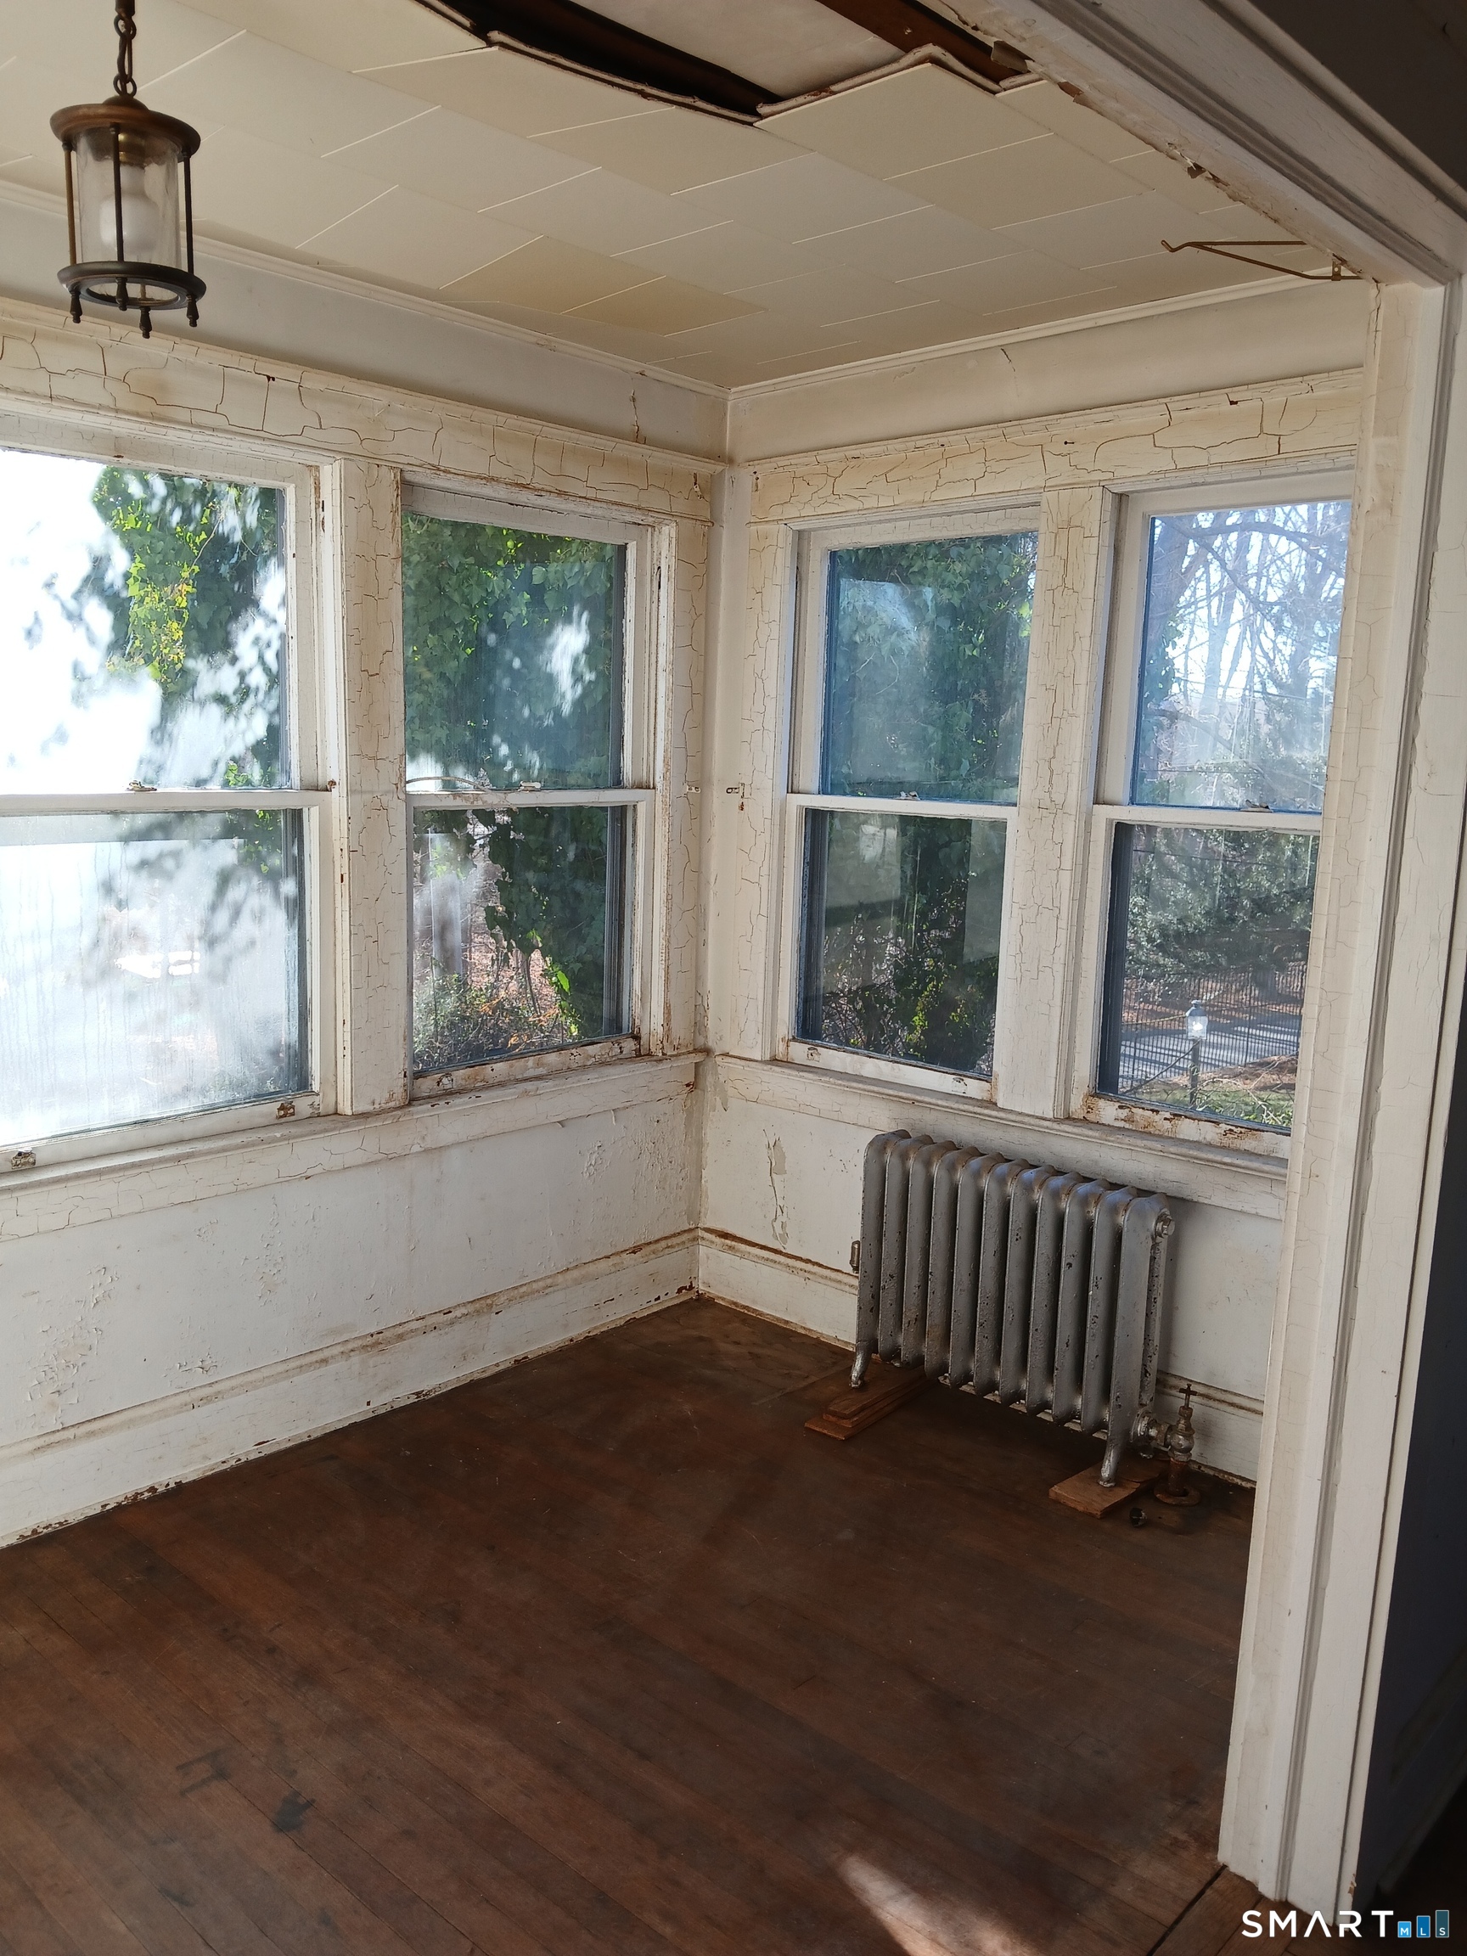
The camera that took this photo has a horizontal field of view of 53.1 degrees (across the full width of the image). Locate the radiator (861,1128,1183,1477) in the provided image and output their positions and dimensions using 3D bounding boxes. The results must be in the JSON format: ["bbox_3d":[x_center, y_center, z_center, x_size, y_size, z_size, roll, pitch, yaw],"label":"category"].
[{"bbox_3d":[0.589,0.683,3.175,0.695,0.577,0.190,9,11,41],"label":"radiator"}]

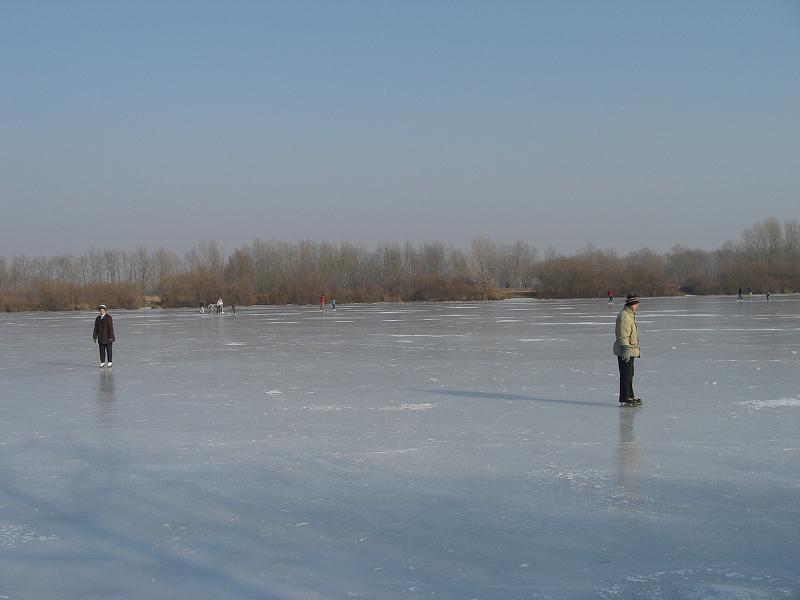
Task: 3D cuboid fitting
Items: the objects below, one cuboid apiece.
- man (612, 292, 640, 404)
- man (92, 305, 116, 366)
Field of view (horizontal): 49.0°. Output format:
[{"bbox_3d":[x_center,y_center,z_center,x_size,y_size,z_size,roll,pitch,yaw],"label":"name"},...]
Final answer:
[{"bbox_3d":[3.577,0.796,13.850,0.440,1.770,0.540,-1,0,20],"label":"man"},{"bbox_3d":[-8.008,0.984,23.800,0.580,1.700,0.380,-1,0,-6],"label":"man"}]

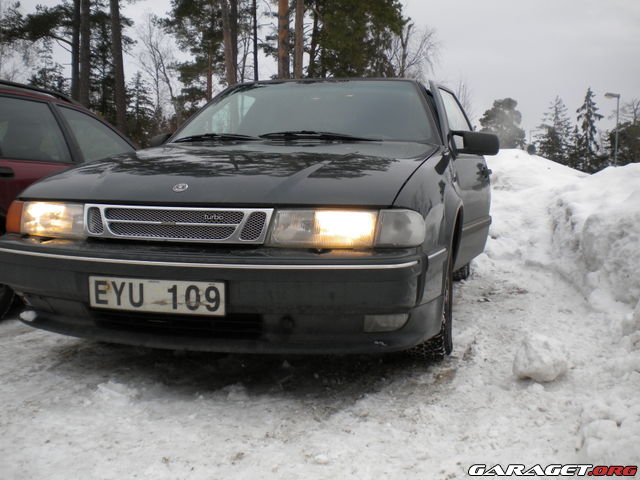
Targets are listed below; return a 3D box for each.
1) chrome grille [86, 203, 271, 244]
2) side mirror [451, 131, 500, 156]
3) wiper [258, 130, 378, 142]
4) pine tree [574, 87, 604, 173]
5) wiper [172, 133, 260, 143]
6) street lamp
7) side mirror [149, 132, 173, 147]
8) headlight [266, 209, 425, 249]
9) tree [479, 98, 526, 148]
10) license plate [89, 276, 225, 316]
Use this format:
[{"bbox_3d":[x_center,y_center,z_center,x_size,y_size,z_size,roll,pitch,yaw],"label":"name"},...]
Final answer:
[{"bbox_3d":[-0.500,-0.054,2.177,0.700,0.130,0.070,2,4,15],"label":"chrome grille"},{"bbox_3d":[0.813,-0.507,3.394,0.250,0.125,0.130,2,4,23],"label":"side mirror"},{"bbox_3d":[0.004,-0.513,3.235,0.613,0.060,0.090,1,4,6],"label":"wiper"},{"bbox_3d":[21.583,-7.534,52.331,2.900,9.470,2.900,0,4,0],"label":"pine tree"},{"bbox_3d":[-0.560,-0.531,3.440,0.612,0.060,0.090,3,5,34],"label":"wiper"},{"bbox_3d":[16.239,-4.945,36.227,0.850,6.480,0.250,0,4,-6],"label":"street lamp"},{"bbox_3d":[-0.929,-0.580,3.924,0.240,0.125,0.130,2,4,15],"label":"side mirror"},{"bbox_3d":[0.100,-0.041,2.112,0.480,0.140,0.190,1,4,12],"label":"headlight"},{"bbox_3d":[20.266,-9.990,72.404,5.400,11.540,5.200,0,4,0],"label":"tree"},{"bbox_3d":[-0.530,0.180,2.091,0.480,0.110,0.015,2,4,15],"label":"license plate"}]

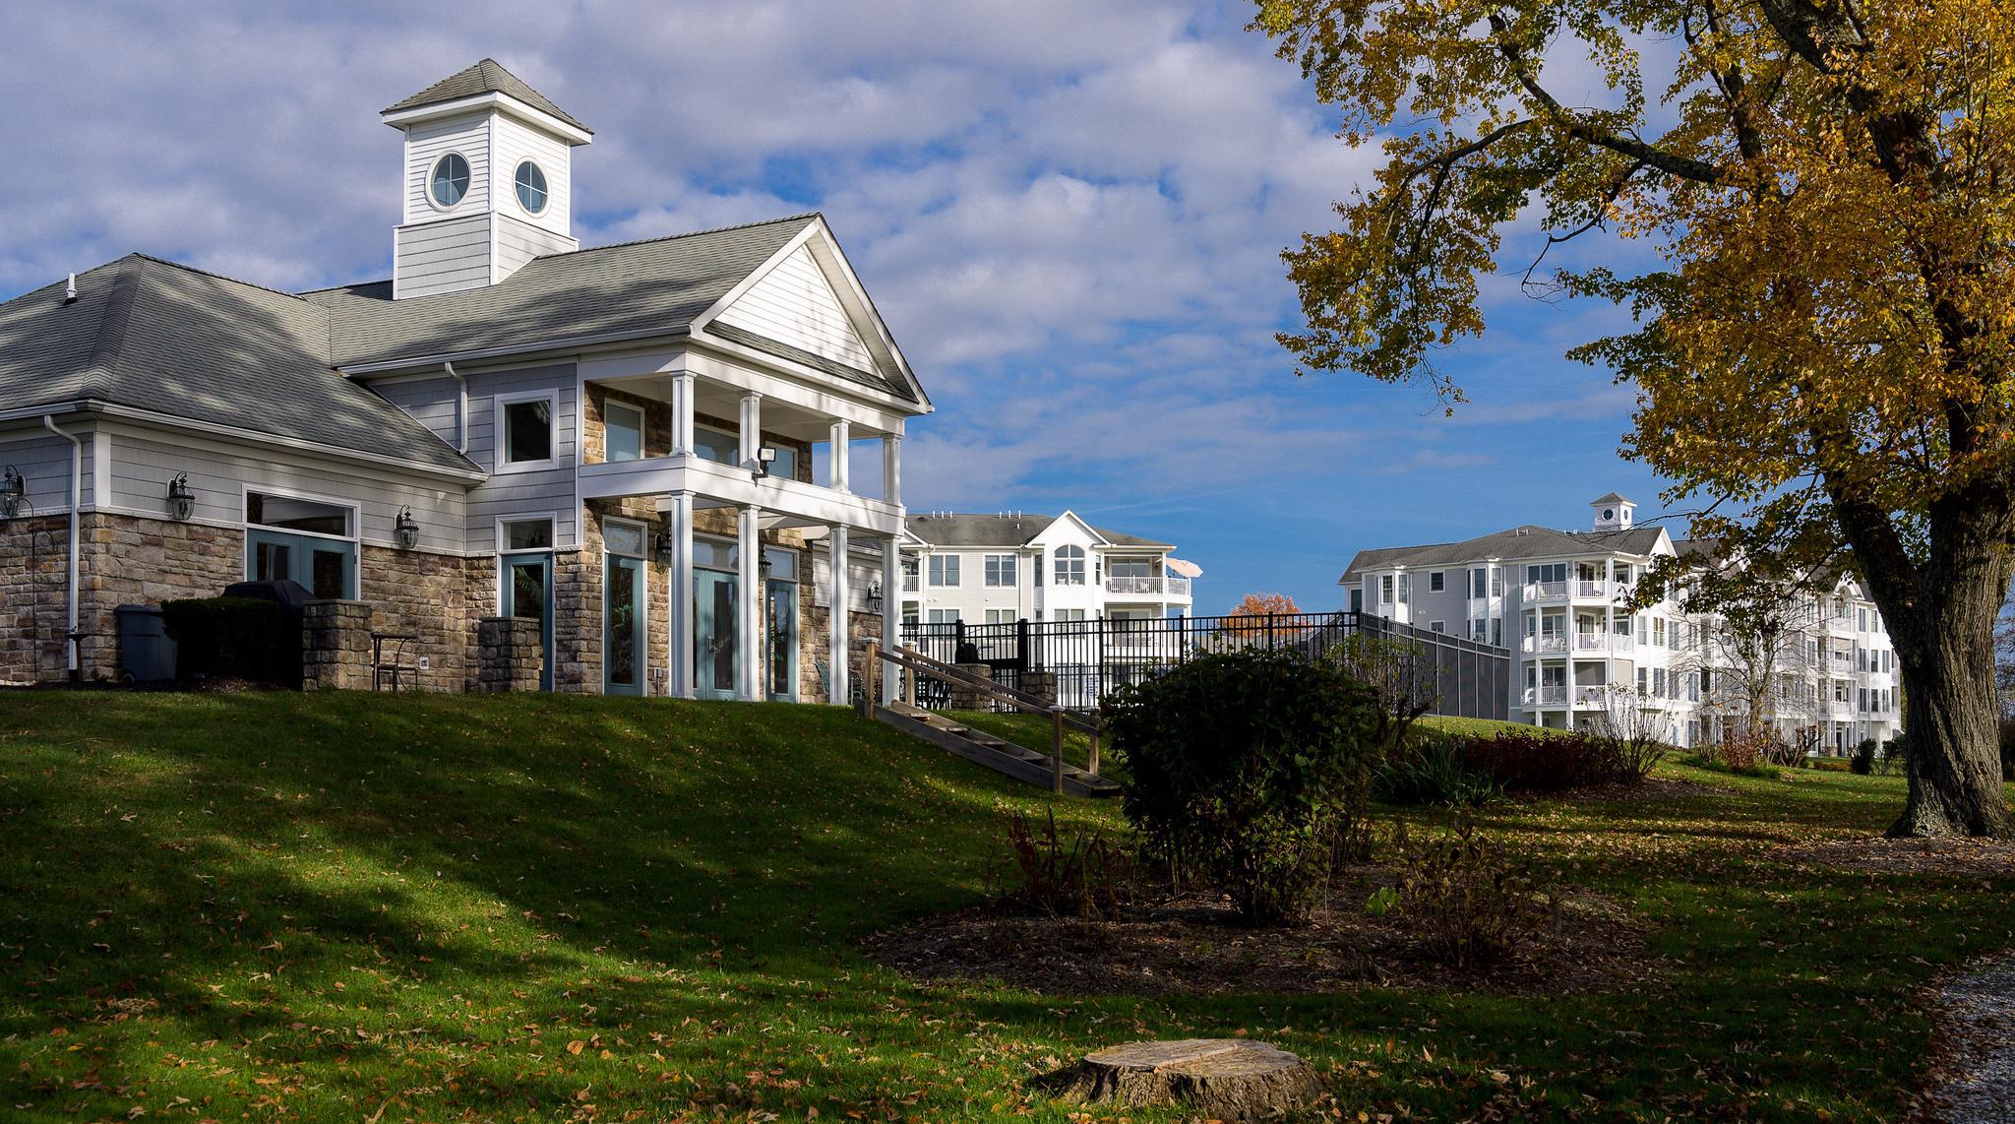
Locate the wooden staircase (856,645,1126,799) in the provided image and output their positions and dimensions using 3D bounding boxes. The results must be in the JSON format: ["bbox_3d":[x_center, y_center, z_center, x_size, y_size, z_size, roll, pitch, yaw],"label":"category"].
[{"bbox_3d":[-0.225,2.026,24.700,3.400,2.050,1.100,-2,-4,27],"label":"wooden staircase"}]

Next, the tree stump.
[{"bbox_3d":[0.677,2.011,7.400,1.060,0.230,1.000,0,-3,0],"label":"tree stump"}]

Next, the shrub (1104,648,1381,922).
[{"bbox_3d":[1.584,1.495,12.800,1.850,1.830,1.750,0,-3,0],"label":"shrub"}]

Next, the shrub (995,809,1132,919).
[{"bbox_3d":[0.367,1.988,12.500,0.910,0.740,0.850,0,-3,0],"label":"shrub"}]

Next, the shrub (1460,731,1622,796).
[{"bbox_3d":[7.588,2.852,27.000,2.300,0.930,1.400,0,-3,0],"label":"shrub"}]

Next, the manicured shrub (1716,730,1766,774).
[{"bbox_3d":[18.129,4.692,47.000,1.200,1.050,1.100,0,-3,0],"label":"manicured shrub"}]

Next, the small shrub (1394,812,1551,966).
[{"bbox_3d":[2.646,1.879,10.800,0.920,0.880,0.880,0,-3,0],"label":"small shrub"}]

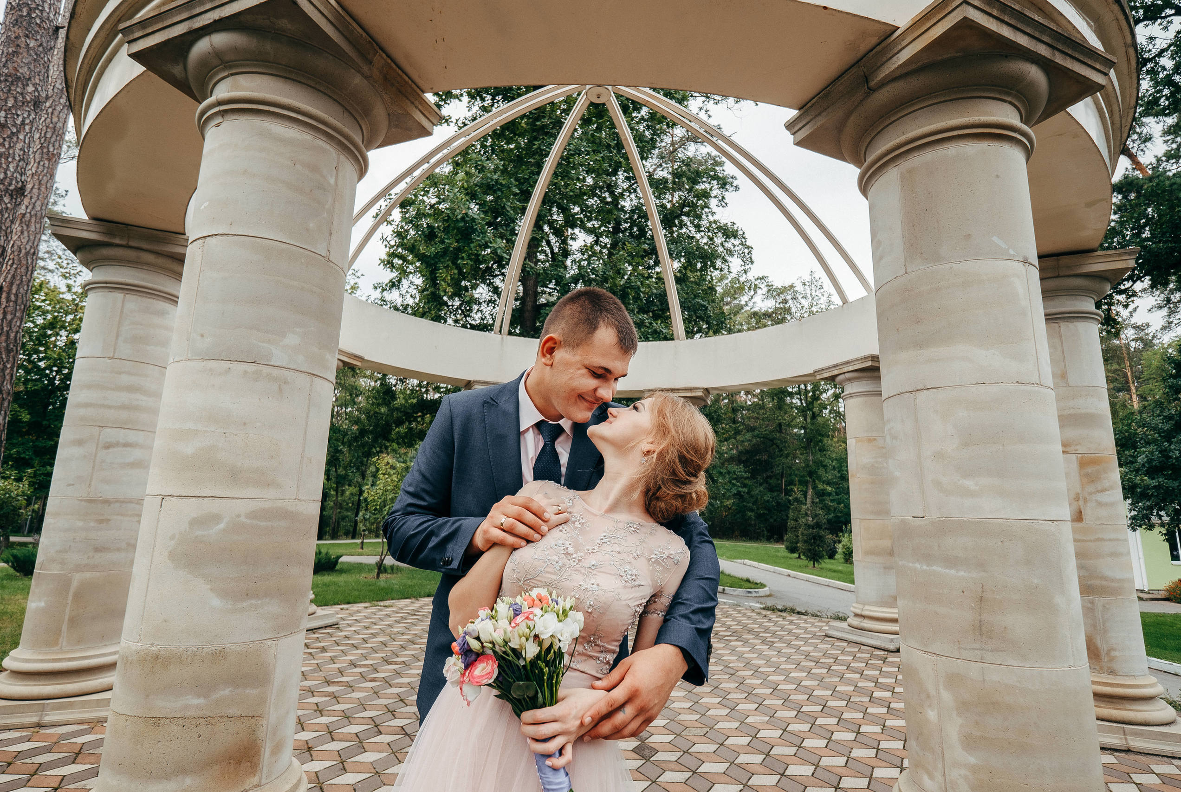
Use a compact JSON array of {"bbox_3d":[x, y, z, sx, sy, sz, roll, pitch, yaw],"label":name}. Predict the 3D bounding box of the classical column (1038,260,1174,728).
[{"bbox_3d":[3.433,0.664,4.037,0.909,3.165,0.909,-3,-12,21],"label":"classical column"}]

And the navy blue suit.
[{"bbox_3d":[-0.085,0.733,1.000,0.610,1.520,0.440,3,-11,-7],"label":"navy blue suit"}]

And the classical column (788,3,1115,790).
[{"bbox_3d":[1.488,0.227,2.204,0.909,3.165,0.909,6,-12,-23],"label":"classical column"}]

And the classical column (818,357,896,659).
[{"bbox_3d":[3.379,1.207,6.604,0.909,3.165,0.909,6,-12,-23],"label":"classical column"}]

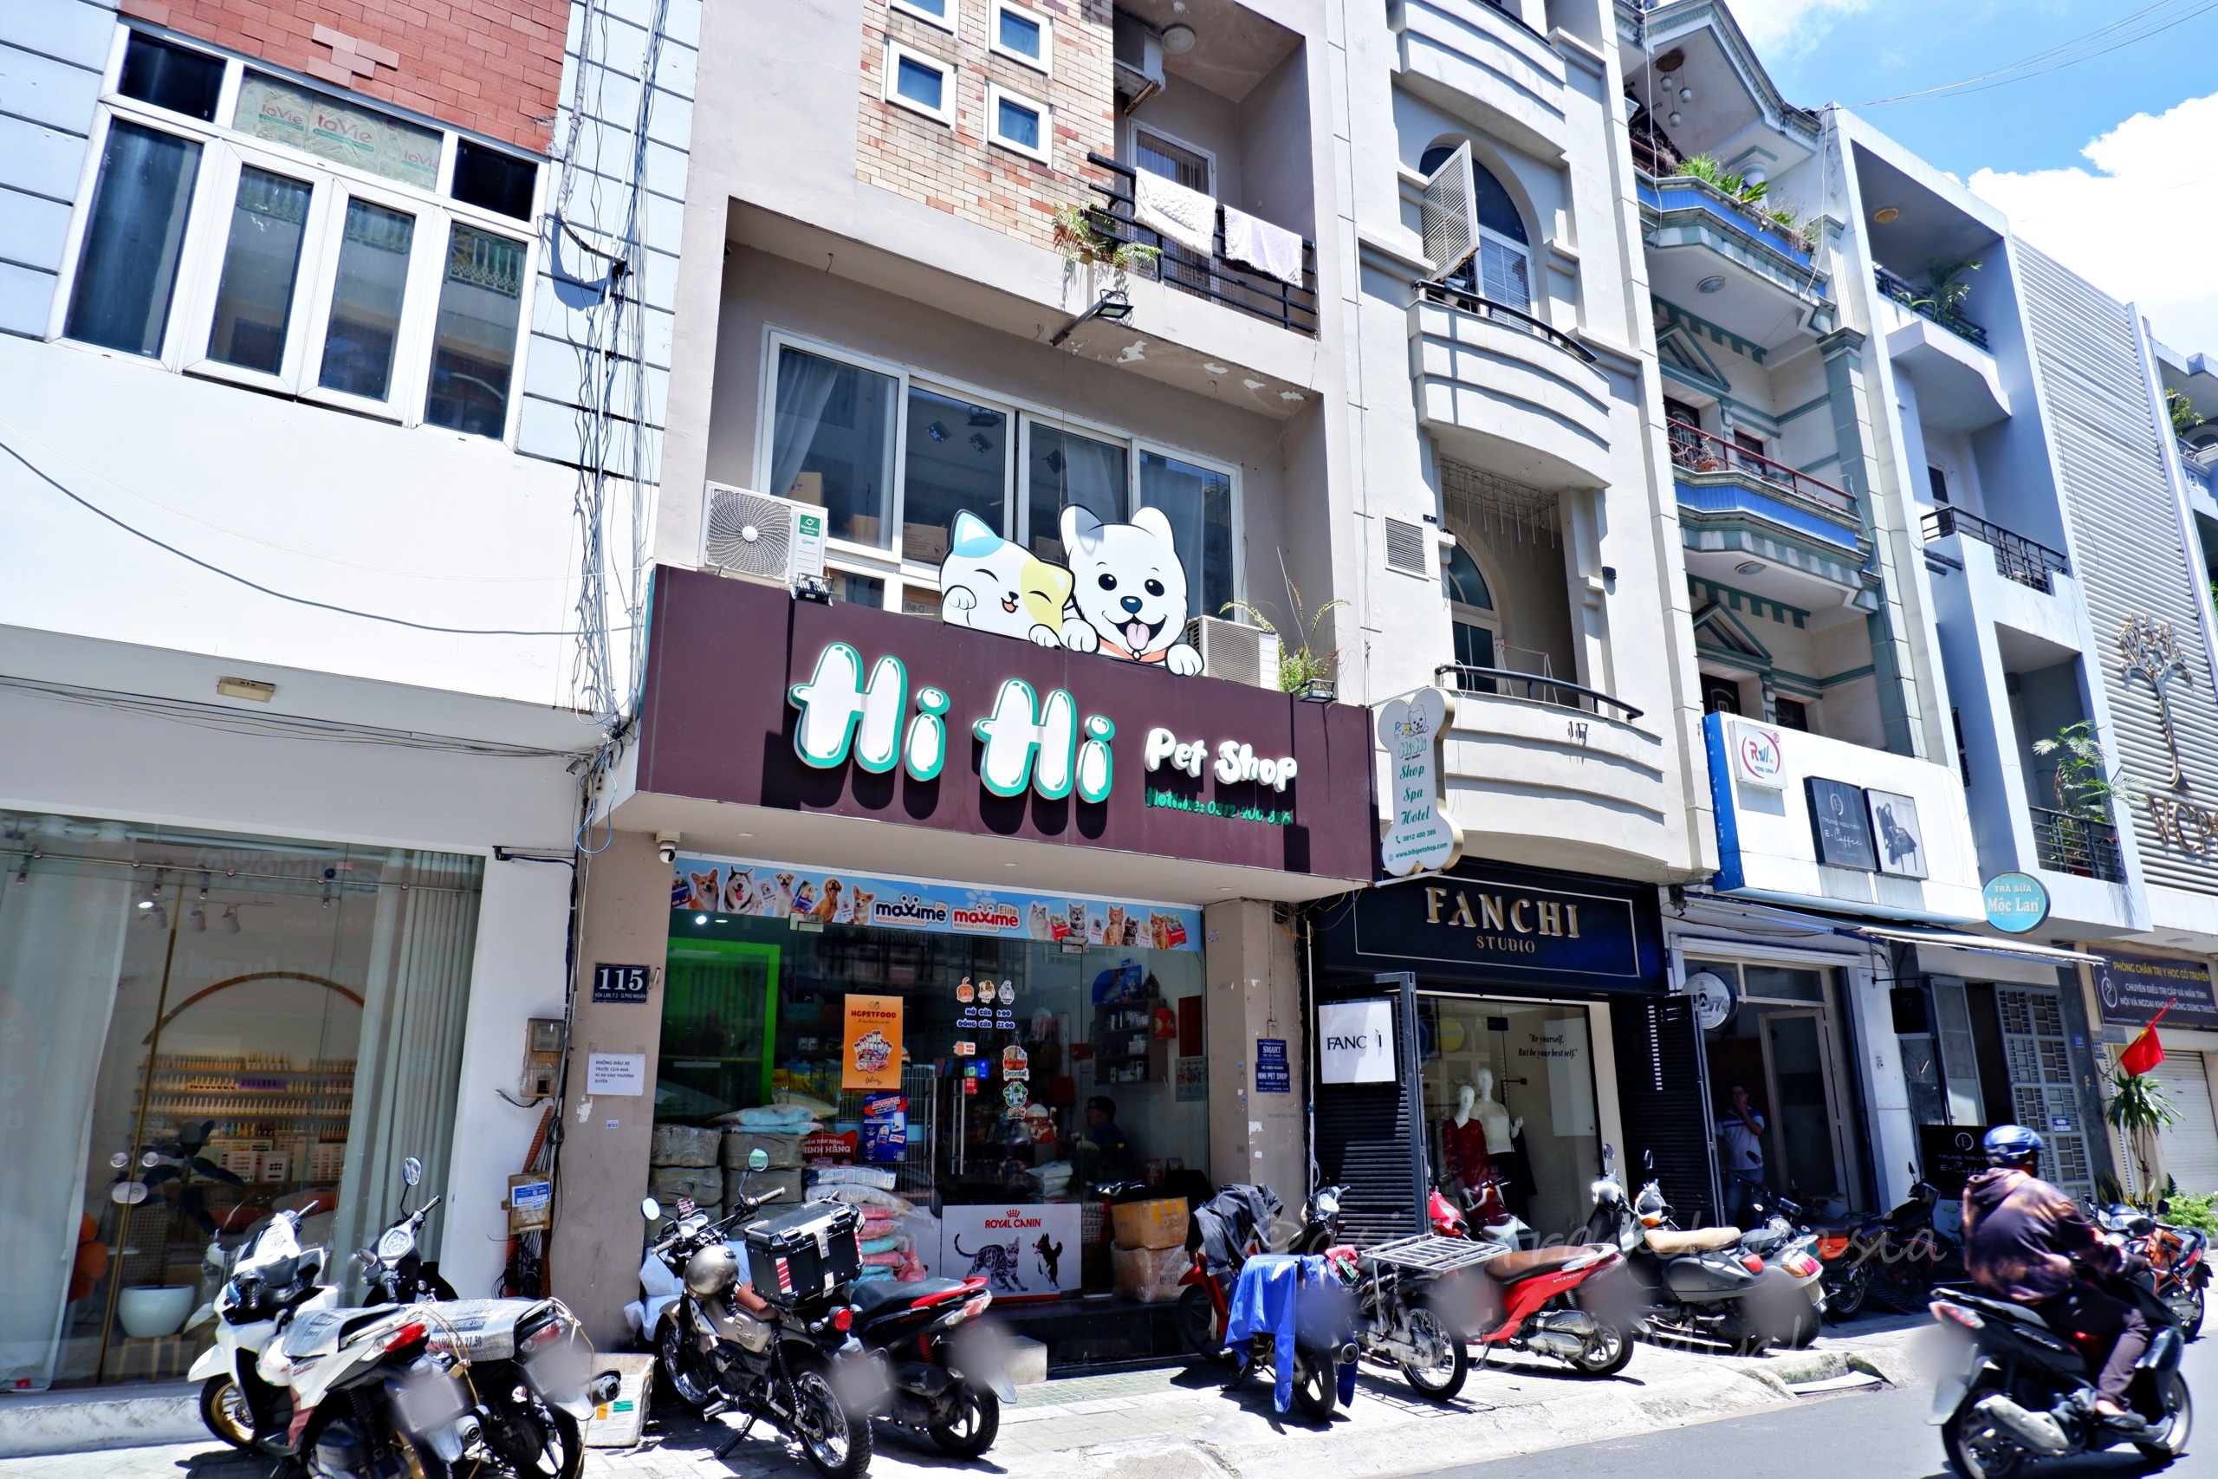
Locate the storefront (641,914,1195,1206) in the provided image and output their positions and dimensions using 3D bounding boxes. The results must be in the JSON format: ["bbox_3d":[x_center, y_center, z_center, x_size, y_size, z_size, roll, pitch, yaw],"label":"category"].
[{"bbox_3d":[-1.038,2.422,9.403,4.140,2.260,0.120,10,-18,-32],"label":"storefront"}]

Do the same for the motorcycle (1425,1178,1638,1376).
[{"bbox_3d":[2.549,3.436,9.214,0.690,1.090,1.870,12,-20,-36],"label":"motorcycle"}]

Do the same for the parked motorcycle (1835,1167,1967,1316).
[{"bbox_3d":[6.357,4.060,11.521,1.850,1.080,0.700,10,-19,-33],"label":"parked motorcycle"}]

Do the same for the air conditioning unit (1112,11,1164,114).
[{"bbox_3d":[0.027,-5.039,10.406,0.700,0.460,0.280,10,-18,-32],"label":"air conditioning unit"}]

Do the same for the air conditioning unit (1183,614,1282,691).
[{"bbox_3d":[0.918,-0.553,10.533,0.710,0.540,0.280,10,-18,-32],"label":"air conditioning unit"}]

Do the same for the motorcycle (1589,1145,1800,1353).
[{"bbox_3d":[3.775,3.595,9.968,0.720,1.180,1.850,9,-18,-30],"label":"motorcycle"}]

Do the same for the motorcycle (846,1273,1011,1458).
[{"bbox_3d":[-1.153,2.830,6.970,1.870,1.080,0.690,-14,-21,40],"label":"motorcycle"}]

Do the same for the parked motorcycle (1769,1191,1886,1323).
[{"bbox_3d":[5.496,4.075,11.247,1.800,1.060,0.700,12,-20,-36],"label":"parked motorcycle"}]

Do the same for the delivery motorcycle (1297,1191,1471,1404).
[{"bbox_3d":[1.456,3.242,8.469,0.700,1.080,1.870,9,-18,-30],"label":"delivery motorcycle"}]

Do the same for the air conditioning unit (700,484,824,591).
[{"bbox_3d":[-2.082,-1.149,8.382,0.740,0.540,0.280,10,-18,-32],"label":"air conditioning unit"}]

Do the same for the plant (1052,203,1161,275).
[{"bbox_3d":[-0.008,-3.524,10.102,0.840,0.390,0.330,10,-18,-32],"label":"plant"}]

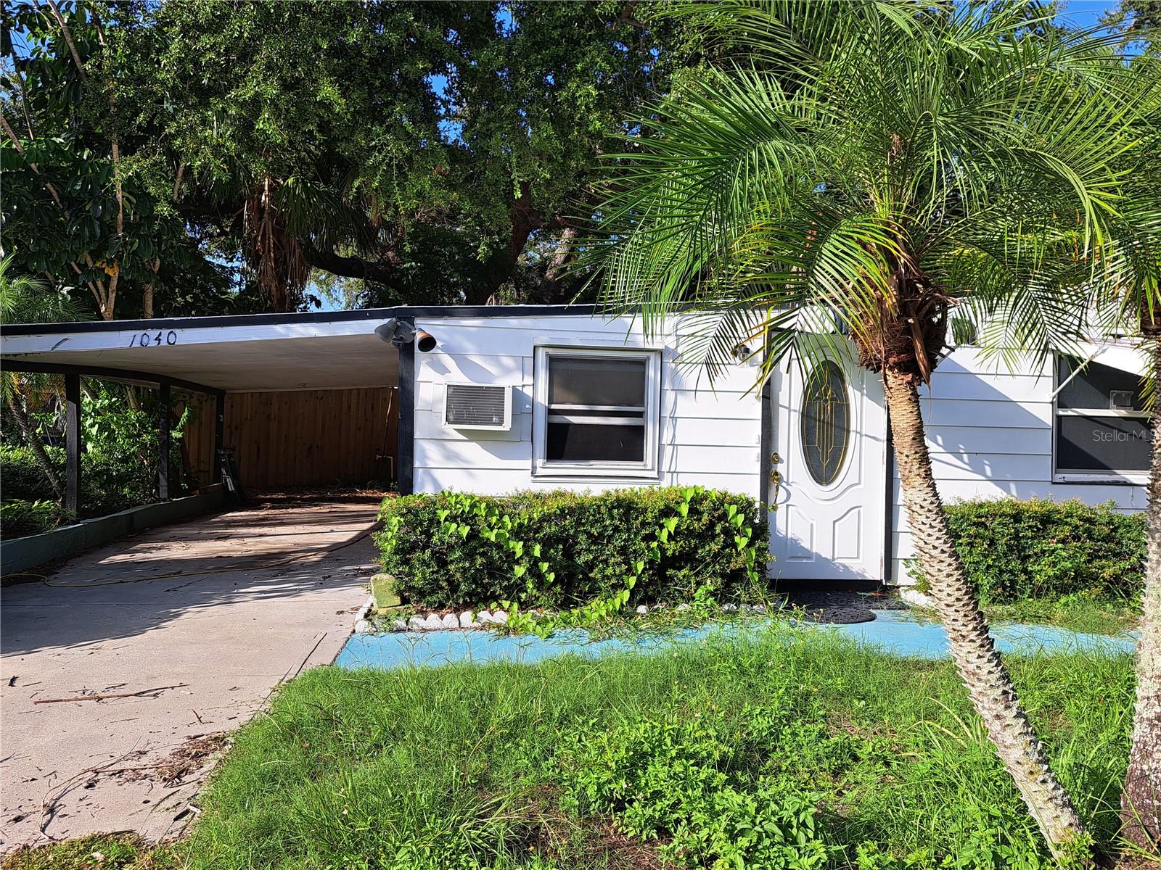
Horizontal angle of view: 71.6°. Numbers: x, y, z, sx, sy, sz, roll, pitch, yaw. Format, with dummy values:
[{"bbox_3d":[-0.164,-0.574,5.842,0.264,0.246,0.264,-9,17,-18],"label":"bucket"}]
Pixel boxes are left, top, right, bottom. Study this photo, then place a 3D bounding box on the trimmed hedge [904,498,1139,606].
[{"bbox_3d":[3.540,0.875,6.240,1.750,0.740,0.640,1,0,-7],"label":"trimmed hedge"}]

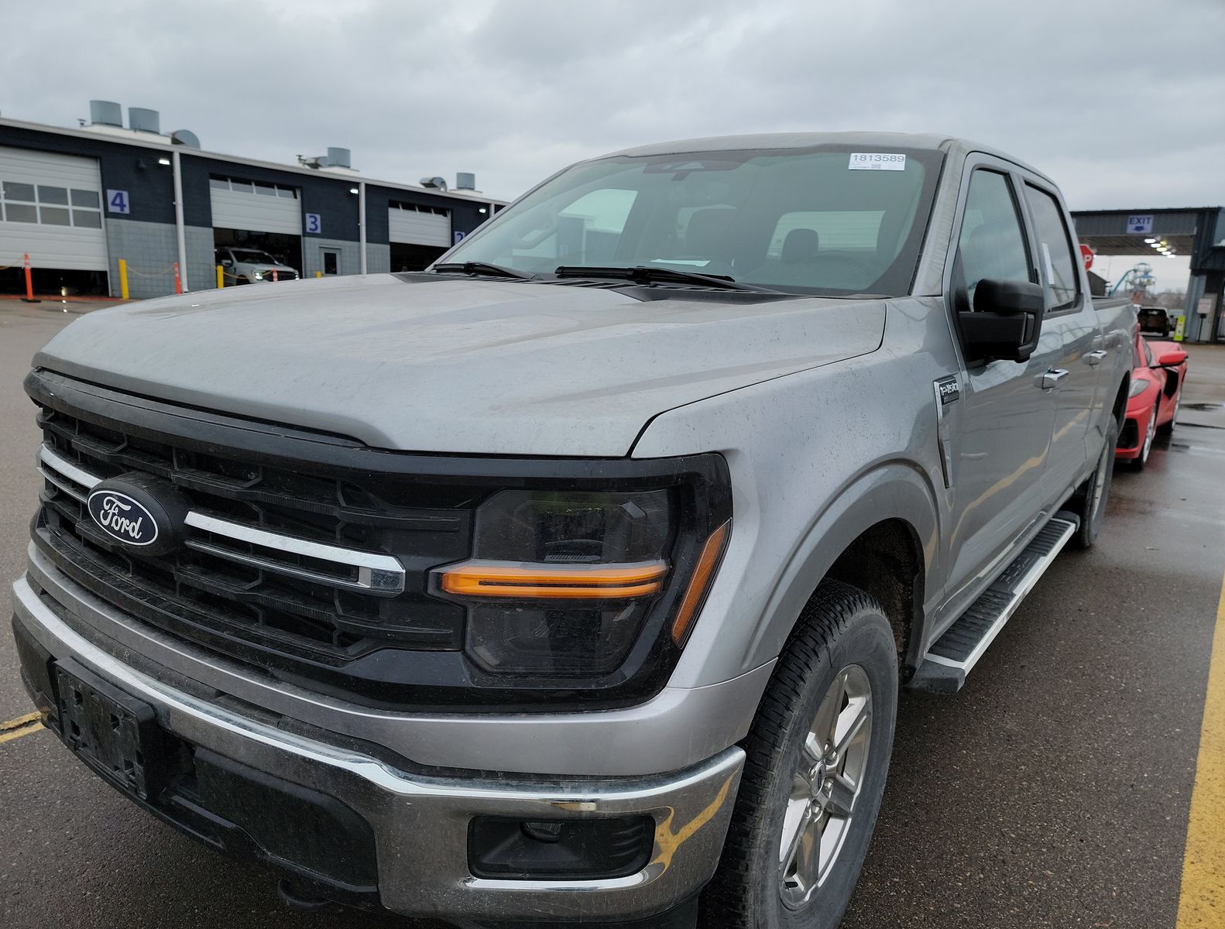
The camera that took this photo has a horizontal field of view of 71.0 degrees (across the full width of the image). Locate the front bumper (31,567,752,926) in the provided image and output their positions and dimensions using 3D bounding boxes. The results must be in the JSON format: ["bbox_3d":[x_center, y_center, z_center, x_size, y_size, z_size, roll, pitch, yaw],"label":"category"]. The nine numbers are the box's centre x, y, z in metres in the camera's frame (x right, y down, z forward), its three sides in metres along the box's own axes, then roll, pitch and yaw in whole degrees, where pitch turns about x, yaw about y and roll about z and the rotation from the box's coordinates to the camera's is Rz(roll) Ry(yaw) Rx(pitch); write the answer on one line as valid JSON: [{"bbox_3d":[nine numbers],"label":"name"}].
[{"bbox_3d":[-0.736,0.448,1.655,1.990,0.410,0.480,10,14,35],"label":"front bumper"}]

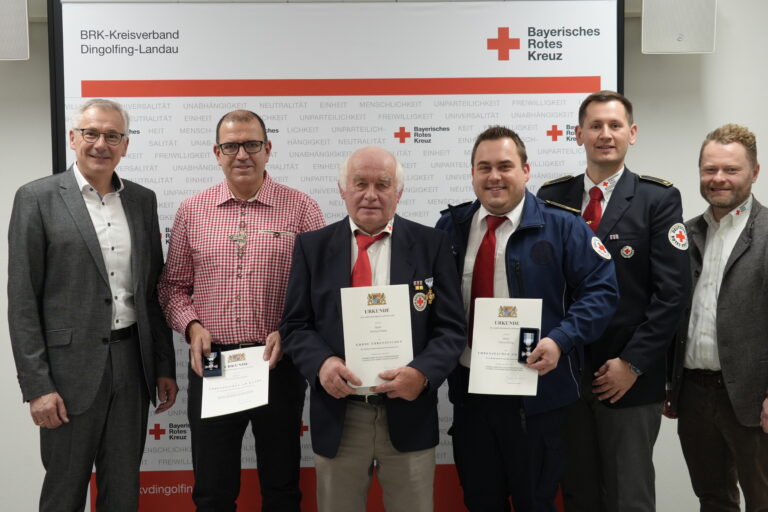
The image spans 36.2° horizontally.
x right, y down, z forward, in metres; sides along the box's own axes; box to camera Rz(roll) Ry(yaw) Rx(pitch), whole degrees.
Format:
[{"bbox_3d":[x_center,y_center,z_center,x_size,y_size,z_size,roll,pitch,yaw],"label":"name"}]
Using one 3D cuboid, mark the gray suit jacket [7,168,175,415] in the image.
[{"bbox_3d":[-0.950,0.105,3.820,0.550,0.780,0.330,-3,4,-35],"label":"gray suit jacket"}]

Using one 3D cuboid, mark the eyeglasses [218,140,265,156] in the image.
[{"bbox_3d":[-0.454,-0.342,3.747,0.143,0.044,0.142,-5,6,-6],"label":"eyeglasses"}]

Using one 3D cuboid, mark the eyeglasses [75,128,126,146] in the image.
[{"bbox_3d":[-0.910,-0.384,3.784,0.141,0.045,0.142,6,4,-19],"label":"eyeglasses"}]

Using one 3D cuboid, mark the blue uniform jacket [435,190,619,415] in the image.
[{"bbox_3d":[0.450,0.142,3.850,0.590,0.720,0.380,1,4,29],"label":"blue uniform jacket"}]

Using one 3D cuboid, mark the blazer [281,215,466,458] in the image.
[{"bbox_3d":[-0.030,0.252,3.770,0.580,0.765,0.360,0,3,2],"label":"blazer"}]

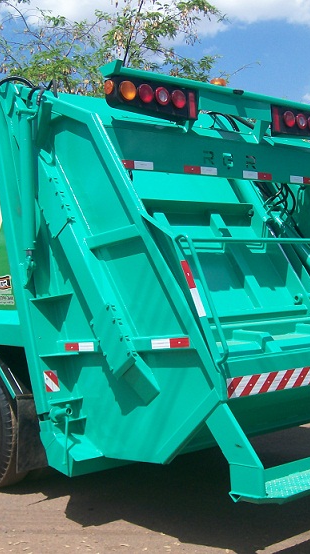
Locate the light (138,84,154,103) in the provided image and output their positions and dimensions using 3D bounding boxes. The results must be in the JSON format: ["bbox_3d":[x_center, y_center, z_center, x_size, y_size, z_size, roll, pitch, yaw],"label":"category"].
[{"bbox_3d":[-0.051,-1.096,4.471,0.115,0.115,0.035,-2,-4,-40],"label":"light"}]

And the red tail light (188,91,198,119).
[{"bbox_3d":[0.240,-1.088,4.738,0.046,0.162,0.018,-2,-4,-40],"label":"red tail light"}]

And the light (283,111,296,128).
[{"bbox_3d":[0.963,-1.125,5.332,0.115,0.115,0.035,-2,-4,-40],"label":"light"}]

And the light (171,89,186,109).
[{"bbox_3d":[0.151,-1.104,4.644,0.115,0.115,0.035,-2,-4,-40],"label":"light"}]

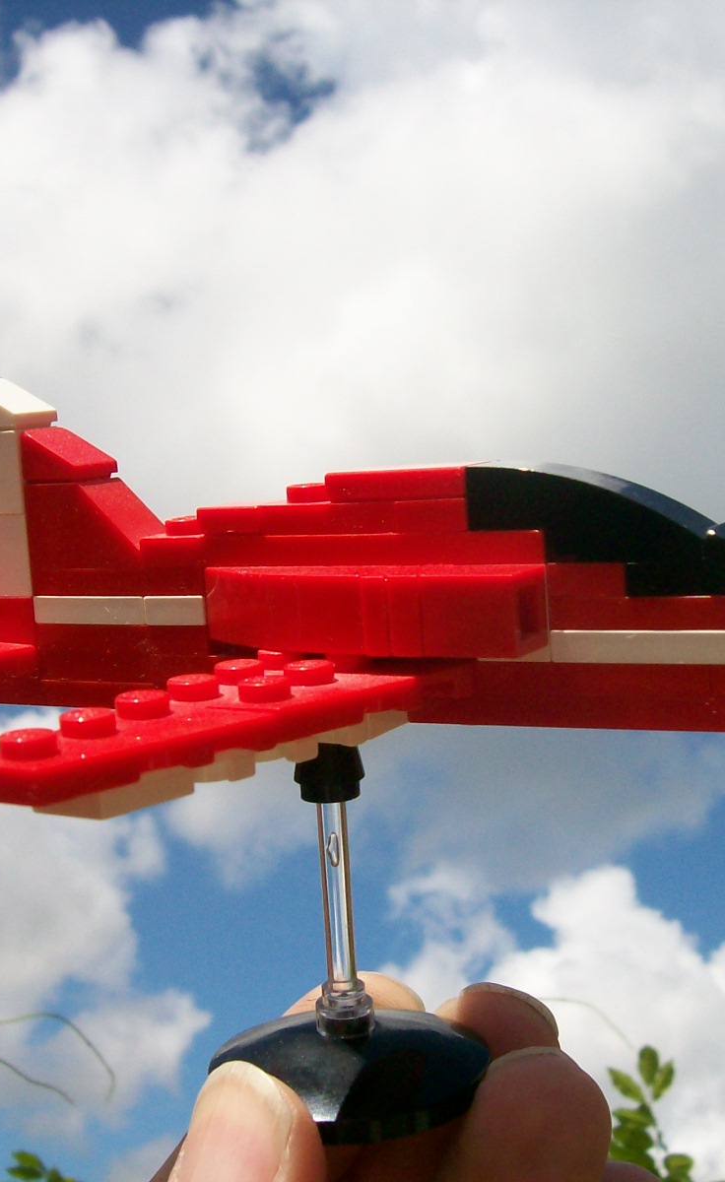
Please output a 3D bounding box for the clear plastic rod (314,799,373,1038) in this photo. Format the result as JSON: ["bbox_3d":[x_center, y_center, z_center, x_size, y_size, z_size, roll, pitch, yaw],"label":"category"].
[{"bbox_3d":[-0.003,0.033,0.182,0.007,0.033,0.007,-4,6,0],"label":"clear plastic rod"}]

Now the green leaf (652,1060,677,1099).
[{"bbox_3d":[0.276,0.447,1.500,0.018,0.041,0.006,25,-10,16],"label":"green leaf"}]

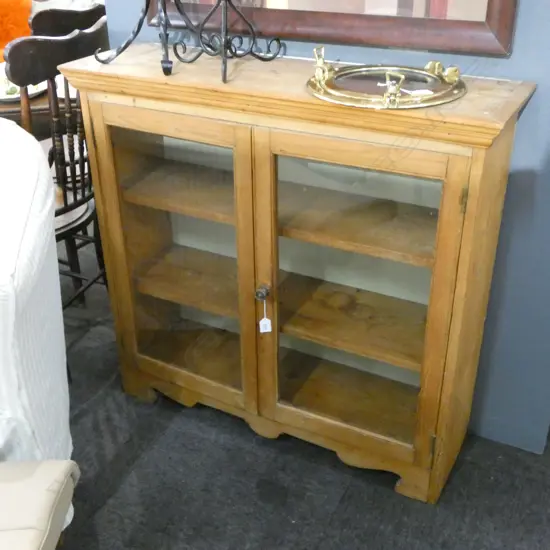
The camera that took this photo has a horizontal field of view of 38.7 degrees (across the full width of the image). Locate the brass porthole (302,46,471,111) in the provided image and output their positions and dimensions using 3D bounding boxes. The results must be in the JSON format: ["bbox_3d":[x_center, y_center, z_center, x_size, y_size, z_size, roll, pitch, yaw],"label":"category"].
[{"bbox_3d":[0.256,-0.451,1.713,0.345,0.085,0.340,0,30,0],"label":"brass porthole"}]

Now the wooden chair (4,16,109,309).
[{"bbox_3d":[-0.792,-0.306,2.571,0.530,1.060,0.470,11,32,19],"label":"wooden chair"}]

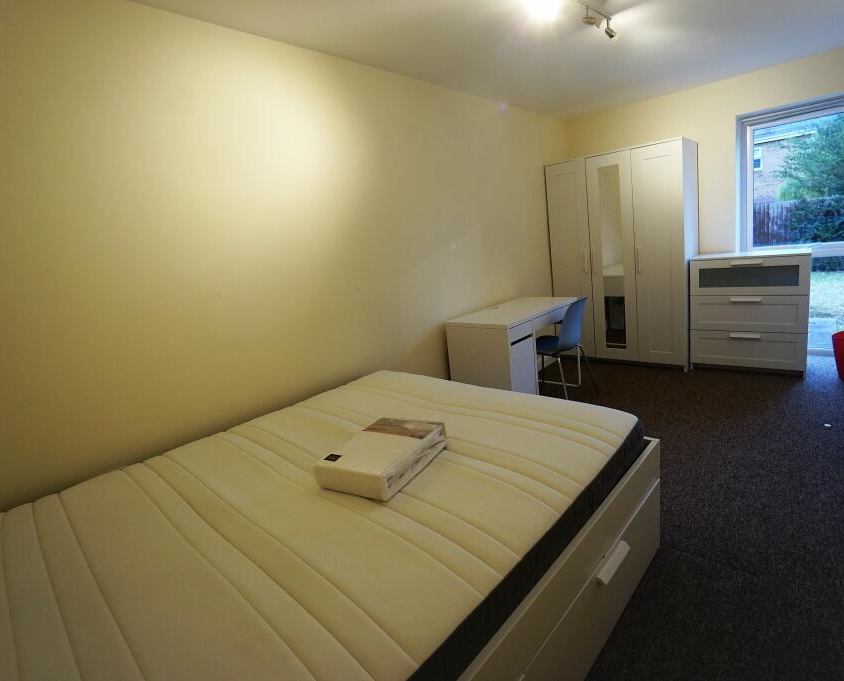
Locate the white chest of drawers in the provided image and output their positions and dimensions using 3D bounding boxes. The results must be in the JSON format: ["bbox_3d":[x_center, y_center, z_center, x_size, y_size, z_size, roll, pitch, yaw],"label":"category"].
[{"bbox_3d":[2.655,-0.231,3.473,0.765,0.950,0.415,3,16,42],"label":"white chest of drawers"}]

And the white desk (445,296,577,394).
[{"bbox_3d":[0.756,0.137,3.330,0.515,0.775,1.060,4,17,43],"label":"white desk"}]

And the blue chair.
[{"bbox_3d":[1.086,0.076,3.368,0.520,0.800,0.470,4,17,42],"label":"blue chair"}]

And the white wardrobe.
[{"bbox_3d":[1.855,-0.720,3.983,1.165,1.910,0.505,4,17,42],"label":"white wardrobe"}]

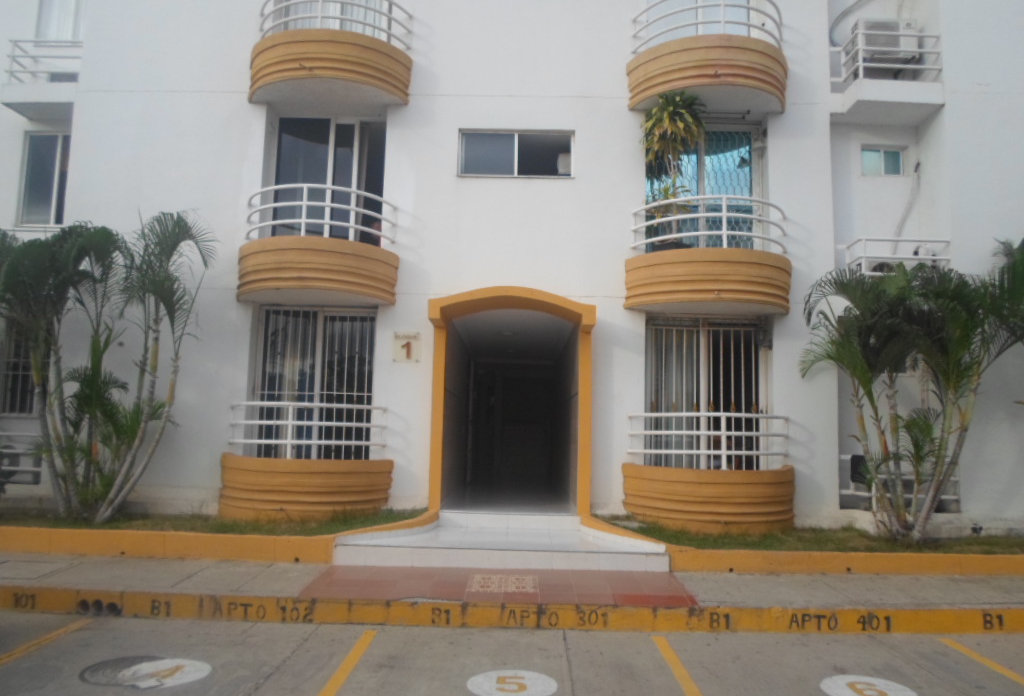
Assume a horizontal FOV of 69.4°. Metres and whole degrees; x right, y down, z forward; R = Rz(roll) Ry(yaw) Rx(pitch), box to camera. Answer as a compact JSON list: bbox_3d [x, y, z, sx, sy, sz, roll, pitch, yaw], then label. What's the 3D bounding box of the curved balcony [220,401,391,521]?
[{"bbox_3d":[-2.671,1.396,9.211,2.241,1.386,0.847,1,-8,1],"label":"curved balcony"}]

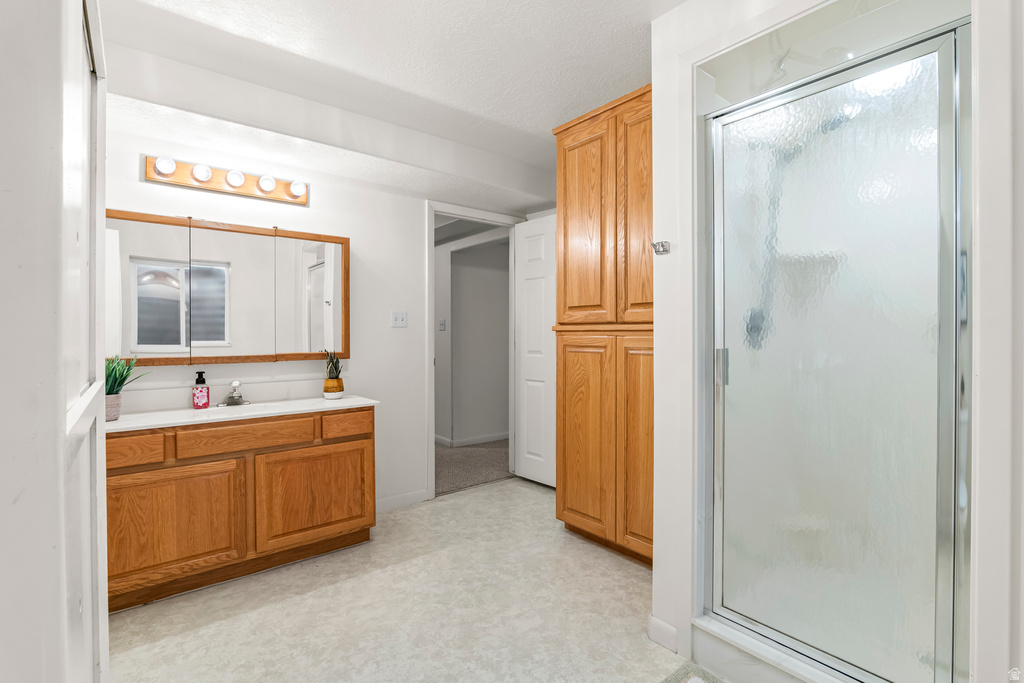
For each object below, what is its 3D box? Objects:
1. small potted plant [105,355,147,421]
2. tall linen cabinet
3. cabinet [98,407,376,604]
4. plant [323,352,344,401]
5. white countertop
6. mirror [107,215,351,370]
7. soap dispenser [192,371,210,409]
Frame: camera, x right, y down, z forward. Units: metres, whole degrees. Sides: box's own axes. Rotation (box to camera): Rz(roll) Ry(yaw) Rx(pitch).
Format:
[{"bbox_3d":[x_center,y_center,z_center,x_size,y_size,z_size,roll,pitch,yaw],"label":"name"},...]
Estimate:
[{"bbox_3d":[-1.746,0.198,1.972,0.250,0.280,0.250,0,0,-38],"label":"small potted plant"},{"bbox_3d":[0.758,-0.053,2.526,0.610,2.371,0.895,0,0,-38],"label":"tall linen cabinet"},{"bbox_3d":[-1.367,0.748,2.317,1.203,0.777,0.460,0,0,-38],"label":"cabinet"},{"bbox_3d":[-1.043,0.194,2.669,0.115,0.277,0.115,0,0,-38],"label":"plant"},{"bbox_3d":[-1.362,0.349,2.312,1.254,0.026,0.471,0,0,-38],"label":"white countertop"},{"bbox_3d":[-1.493,-0.249,2.443,1.210,0.729,0.098,0,0,-38],"label":"mirror"},{"bbox_3d":[-1.558,0.244,2.281,0.068,0.185,0.055,0,0,-38],"label":"soap dispenser"}]

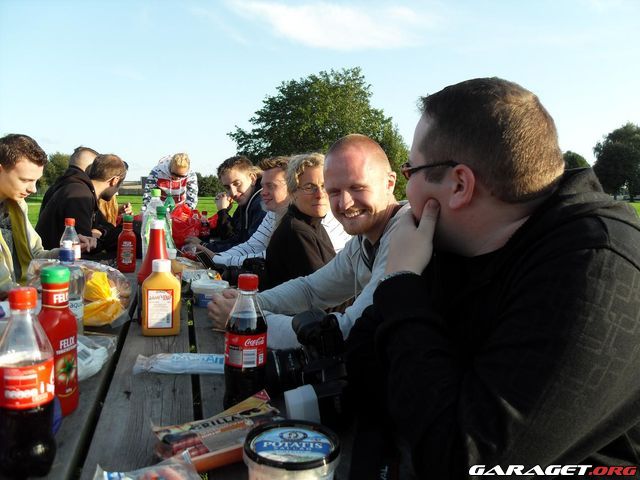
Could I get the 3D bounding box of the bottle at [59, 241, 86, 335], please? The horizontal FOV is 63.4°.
[{"bbox_3d":[-0.579,0.122,1.190,0.066,0.237,0.066,-2,7,-26],"label":"bottle"}]

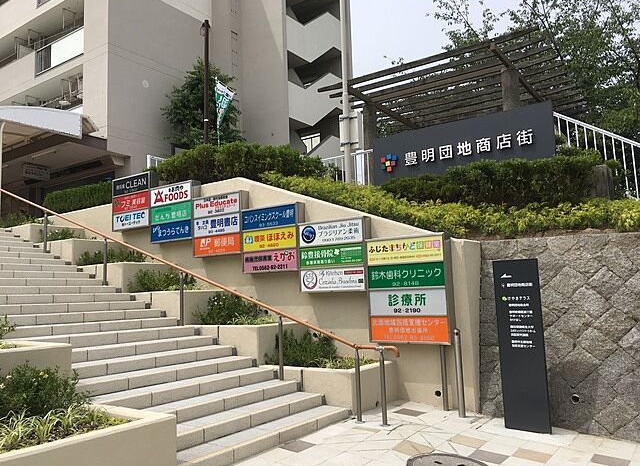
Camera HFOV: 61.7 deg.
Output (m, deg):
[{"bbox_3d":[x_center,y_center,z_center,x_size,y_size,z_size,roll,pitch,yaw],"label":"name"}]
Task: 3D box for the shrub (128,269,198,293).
[{"bbox_3d":[-2.670,0.831,9.193,0.901,0.435,0.657,-6,-7,34],"label":"shrub"}]

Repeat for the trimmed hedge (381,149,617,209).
[{"bbox_3d":[2.773,-0.676,8.878,3.730,0.770,0.800,-6,-8,34],"label":"trimmed hedge"}]

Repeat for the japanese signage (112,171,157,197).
[{"bbox_3d":[-3.592,-0.920,10.450,1.110,0.341,0.217,-6,-8,34],"label":"japanese signage"}]

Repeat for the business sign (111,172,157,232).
[{"bbox_3d":[-3.583,-0.590,10.410,1.110,1.008,0.217,-6,-8,34],"label":"business sign"}]

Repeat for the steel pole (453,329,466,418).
[{"bbox_3d":[1.644,1.638,6.284,0.080,1.002,0.080,-6,-8,34],"label":"steel pole"}]

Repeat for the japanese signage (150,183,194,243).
[{"bbox_3d":[-2.497,-0.337,9.252,1.060,0.975,0.180,-6,-7,34],"label":"japanese signage"}]

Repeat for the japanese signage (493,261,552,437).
[{"bbox_3d":[2.083,1.147,5.534,0.450,1.723,0.058,-7,-7,38],"label":"japanese signage"}]

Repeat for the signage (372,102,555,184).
[{"bbox_3d":[2.518,-1.488,9.941,3.431,1.100,0.120,-6,-8,34],"label":"signage"}]

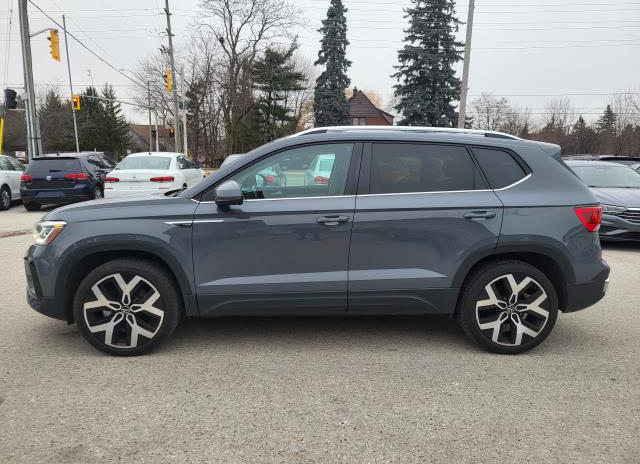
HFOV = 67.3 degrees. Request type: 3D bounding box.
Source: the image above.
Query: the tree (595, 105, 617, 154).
[{"bbox_3d":[36.889,-12.322,62.664,3.095,8.353,3.095,0,9,-3],"label":"tree"}]

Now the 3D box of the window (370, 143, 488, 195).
[{"bbox_3d":[0.757,-0.440,3.355,0.820,0.380,0.030,0,-9,-3],"label":"window"}]

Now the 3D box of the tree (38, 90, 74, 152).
[{"bbox_3d":[-31.367,-12.302,56.794,4.300,8.548,4.300,0,9,0],"label":"tree"}]

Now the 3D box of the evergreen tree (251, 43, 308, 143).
[{"bbox_3d":[-3.534,-10.552,40.840,4.660,10.568,4.660,0,9,-3],"label":"evergreen tree"}]

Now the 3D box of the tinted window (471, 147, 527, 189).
[{"bbox_3d":[1.245,-0.438,3.314,0.390,0.320,0.060,0,-14,-1],"label":"tinted window"}]

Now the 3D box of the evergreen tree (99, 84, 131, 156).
[{"bbox_3d":[-24.454,-12.613,56.737,3.800,9.264,3.800,0,9,0],"label":"evergreen tree"}]

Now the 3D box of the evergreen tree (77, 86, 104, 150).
[{"bbox_3d":[-22.019,-10.216,46.597,2.871,7.512,2.871,0,9,-3],"label":"evergreen tree"}]

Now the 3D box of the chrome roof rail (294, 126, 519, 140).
[{"bbox_3d":[0.643,-0.701,3.470,1.679,0.100,0.070,0,9,-3],"label":"chrome roof rail"}]

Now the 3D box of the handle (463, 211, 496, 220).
[{"bbox_3d":[1.067,-0.108,3.211,0.220,0.055,0.060,0,9,-1],"label":"handle"}]

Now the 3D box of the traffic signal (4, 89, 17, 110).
[{"bbox_3d":[-10.817,-4.631,16.800,0.360,0.730,0.300,0,9,-3],"label":"traffic signal"}]

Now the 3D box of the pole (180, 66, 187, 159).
[{"bbox_3d":[-11.945,-9.807,41.984,0.300,8.592,0.300,0,9,0],"label":"pole"}]

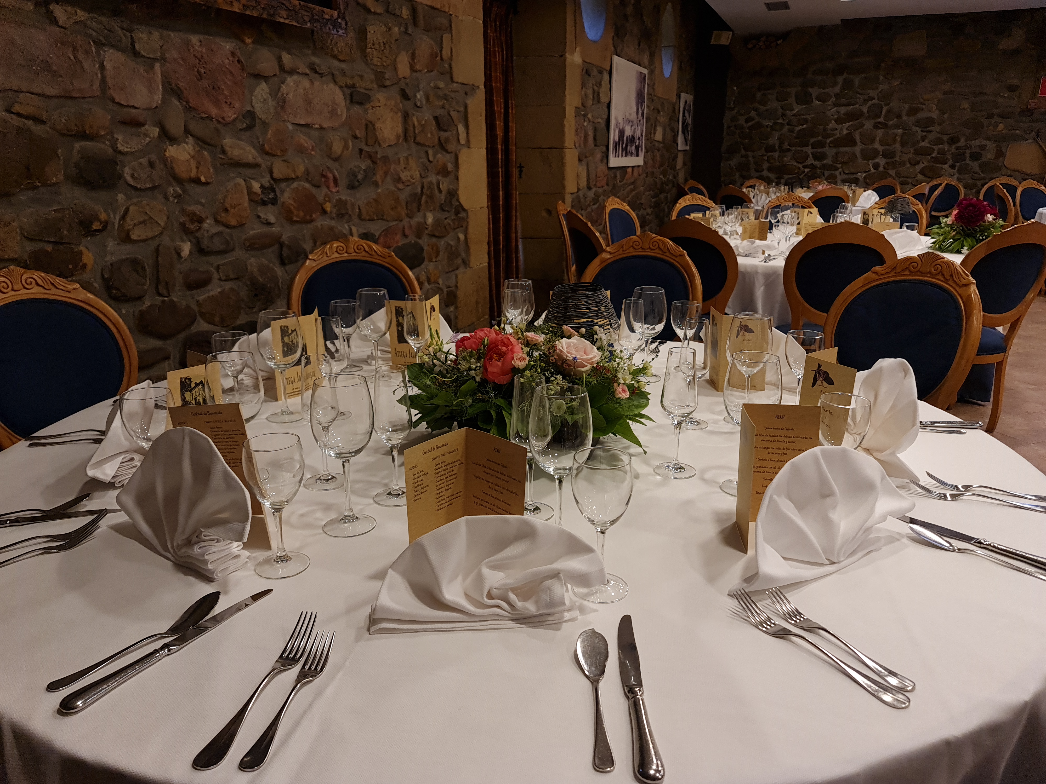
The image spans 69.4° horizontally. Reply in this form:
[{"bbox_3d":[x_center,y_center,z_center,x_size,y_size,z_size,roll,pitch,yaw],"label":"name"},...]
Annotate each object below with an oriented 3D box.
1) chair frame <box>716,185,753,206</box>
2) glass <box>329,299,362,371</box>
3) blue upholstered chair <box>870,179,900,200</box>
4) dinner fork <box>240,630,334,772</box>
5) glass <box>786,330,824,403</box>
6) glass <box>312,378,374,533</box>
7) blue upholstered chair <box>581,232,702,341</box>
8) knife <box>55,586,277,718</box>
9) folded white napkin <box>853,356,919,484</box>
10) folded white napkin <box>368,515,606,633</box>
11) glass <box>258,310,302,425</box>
[{"bbox_3d":[2.180,-1.526,7.454,0.560,0.980,0.485,-15,22,-39],"label":"chair frame"},{"bbox_3d":[-0.414,-0.131,1.781,0.068,0.161,0.068,0,17,0],"label":"glass"},{"bbox_3d":[4.027,-1.925,8.729,0.560,0.980,0.485,-12,20,-32],"label":"blue upholstered chair"},{"bbox_3d":[-0.208,0.270,0.684,0.023,0.020,0.180,3,17,9],"label":"dinner fork"},{"bbox_3d":[0.535,-0.032,1.449,0.068,0.161,0.068,0,17,0],"label":"glass"},{"bbox_3d":[-0.243,0.087,1.032,0.081,0.212,0.081,0,17,0],"label":"glass"},{"bbox_3d":[0.398,-0.077,2.815,0.490,0.975,0.550,5,17,17],"label":"blue upholstered chair"},{"bbox_3d":[-0.361,0.263,0.794,0.022,0.015,0.241,11,20,32],"label":"knife"},{"bbox_3d":[0.580,0.037,1.211,0.090,0.165,0.210,6,18,19],"label":"folded white napkin"},{"bbox_3d":[-0.037,0.186,0.809,0.240,0.110,0.090,-1,17,-5],"label":"folded white napkin"},{"bbox_3d":[-0.477,-0.049,1.488,0.087,0.203,0.087,0,17,0],"label":"glass"}]

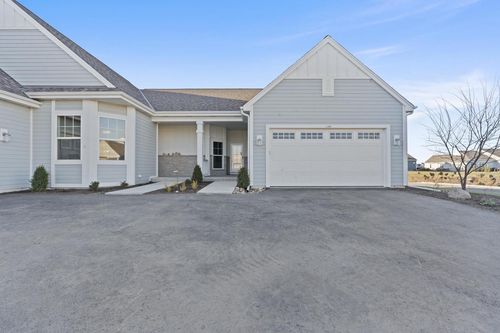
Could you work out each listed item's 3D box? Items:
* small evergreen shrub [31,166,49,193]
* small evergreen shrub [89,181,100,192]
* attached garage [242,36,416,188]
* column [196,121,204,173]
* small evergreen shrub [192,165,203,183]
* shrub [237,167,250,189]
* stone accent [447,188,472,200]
[{"bbox_3d":[-7.420,0.440,7.850,0.490,0.900,0.490,0,0,-1],"label":"small evergreen shrub"},{"bbox_3d":[-5.570,0.710,7.950,0.350,0.360,0.350,0,0,-1],"label":"small evergreen shrub"},{"bbox_3d":[3.180,-2.180,12.350,7.000,6.150,6.800,0,0,-1],"label":"attached garage"},{"bbox_3d":[-2.660,-0.880,11.850,0.360,2.960,0.360,0,0,-1],"label":"column"},{"bbox_3d":[-2.490,0.370,10.650,0.500,0.830,0.500,0,0,-1],"label":"small evergreen shrub"},{"bbox_3d":[-0.240,0.470,8.800,0.500,0.840,0.500,0,0,-1],"label":"shrub"},{"bbox_3d":[5.770,0.765,6.100,0.570,0.260,0.430,0,0,-1],"label":"stone accent"}]

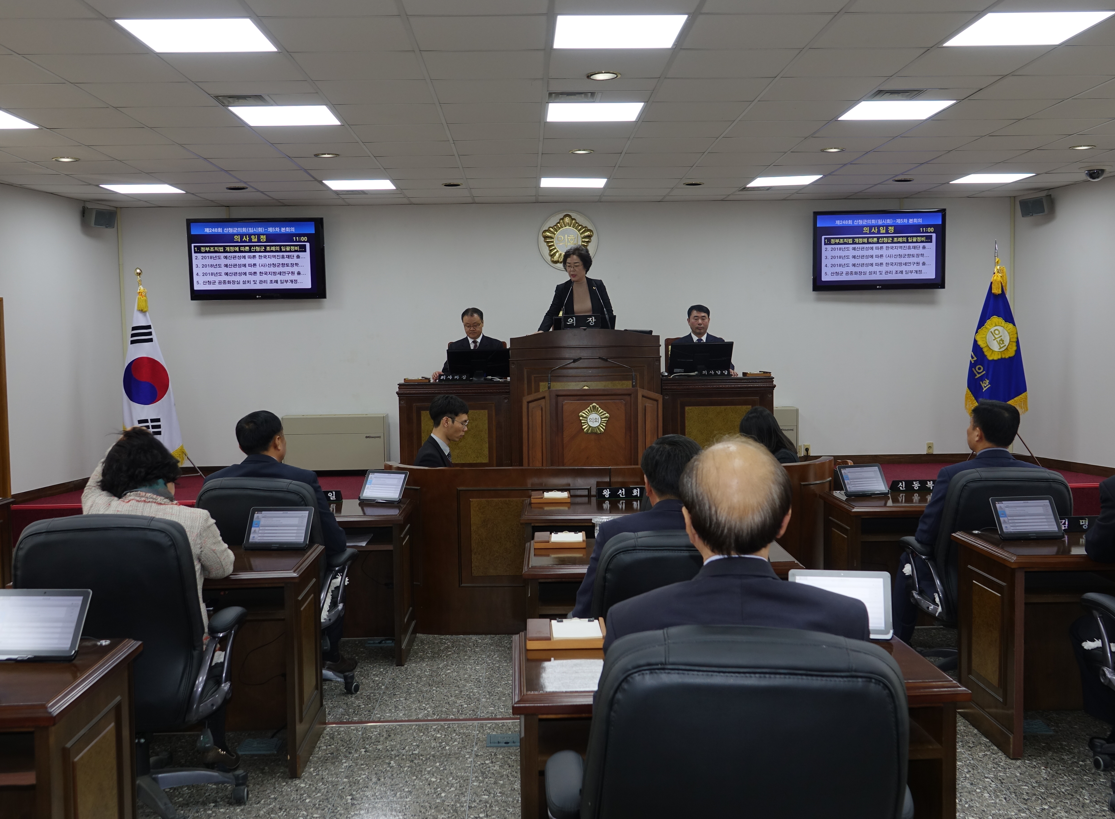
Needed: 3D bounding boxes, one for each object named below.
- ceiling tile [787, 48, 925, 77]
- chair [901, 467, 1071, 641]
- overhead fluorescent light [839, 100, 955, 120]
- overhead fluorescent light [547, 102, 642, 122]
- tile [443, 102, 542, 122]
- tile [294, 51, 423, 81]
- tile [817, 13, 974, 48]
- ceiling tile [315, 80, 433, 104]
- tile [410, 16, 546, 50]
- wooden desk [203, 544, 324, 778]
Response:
[{"bbox_3d":[1.462,-1.723,5.400,0.590,0.020,0.575,-1,4,-2],"label":"ceiling tile"},{"bbox_3d":[1.920,0.718,4.890,0.660,0.960,0.680,-1,4,-7],"label":"chair"},{"bbox_3d":[2.032,-1.821,6.561,0.585,0.050,0.570,-1,4,-2],"label":"overhead fluorescent light"},{"bbox_3d":[0.219,-1.791,6.512,0.585,0.050,0.570,-1,4,-2],"label":"overhead fluorescent light"},{"bbox_3d":[-0.394,-1.797,6.621,0.595,0.020,0.585,-1,4,-2],"label":"tile"},{"bbox_3d":[-0.978,-1.715,5.446,0.595,0.020,0.585,-1,4,-2],"label":"tile"},{"bbox_3d":[1.476,-1.690,4.852,0.600,0.020,0.585,-1,4,-2],"label":"tile"},{"bbox_3d":[-0.973,-1.718,5.897,0.590,0.020,0.575,-1,4,-2],"label":"ceiling tile"},{"bbox_3d":[-0.338,-1.661,4.803,0.600,0.020,0.585,-1,4,-2],"label":"tile"},{"bbox_3d":[-1.434,0.938,4.177,1.020,0.710,0.610,-1,4,-2],"label":"wooden desk"}]

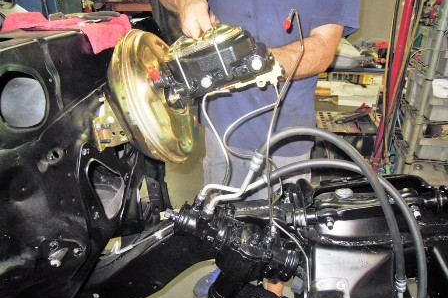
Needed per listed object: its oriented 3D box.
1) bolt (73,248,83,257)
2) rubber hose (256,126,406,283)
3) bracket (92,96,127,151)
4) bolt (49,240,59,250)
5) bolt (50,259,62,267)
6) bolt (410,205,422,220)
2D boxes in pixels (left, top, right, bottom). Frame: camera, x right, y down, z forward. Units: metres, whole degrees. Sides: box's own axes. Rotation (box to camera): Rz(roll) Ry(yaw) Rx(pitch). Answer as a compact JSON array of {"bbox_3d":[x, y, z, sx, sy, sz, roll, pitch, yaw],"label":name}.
[{"bbox_3d":[-0.279,0.197,0.690,0.012,0.015,0.015,9,22,24],"label":"bolt"},{"bbox_3d":[0.229,0.096,0.758,0.324,0.262,0.112,11,23,28],"label":"rubber hose"},{"bbox_3d":[-0.238,-0.054,0.775,0.075,0.100,0.065,-17,14,19],"label":"bracket"},{"bbox_3d":[-0.319,0.180,0.680,0.012,0.015,0.015,9,22,24],"label":"bolt"},{"bbox_3d":[-0.310,0.212,0.670,0.016,0.016,0.017,9,22,24],"label":"bolt"},{"bbox_3d":[0.409,0.135,0.770,0.018,0.018,0.030,-5,38,-14],"label":"bolt"}]

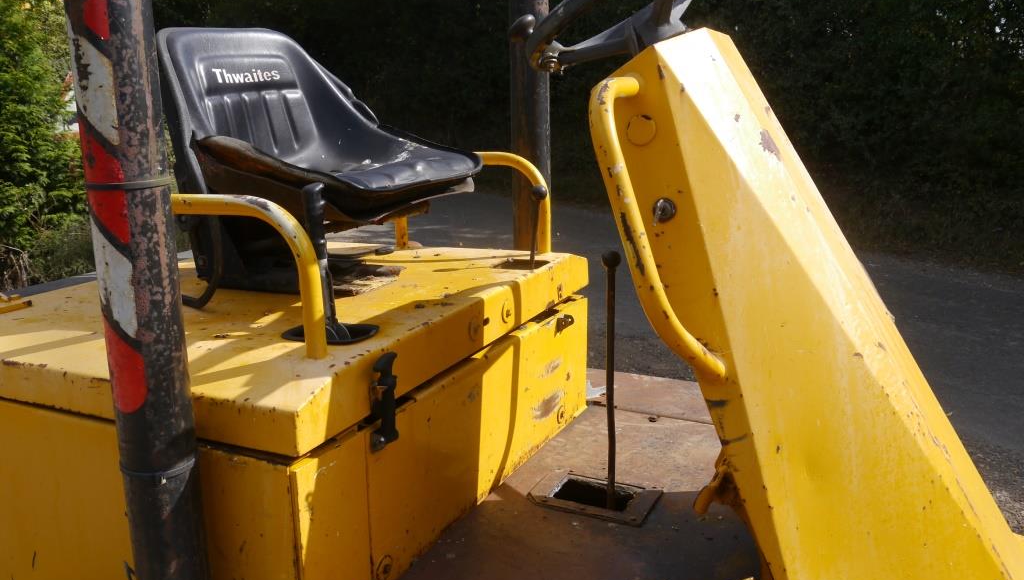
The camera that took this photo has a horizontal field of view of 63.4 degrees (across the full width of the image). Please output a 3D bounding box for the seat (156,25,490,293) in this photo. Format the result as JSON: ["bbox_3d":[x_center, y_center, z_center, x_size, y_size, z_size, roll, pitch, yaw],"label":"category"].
[{"bbox_3d":[-0.346,-0.249,1.542,0.505,0.479,0.495,5,14,24],"label":"seat"}]

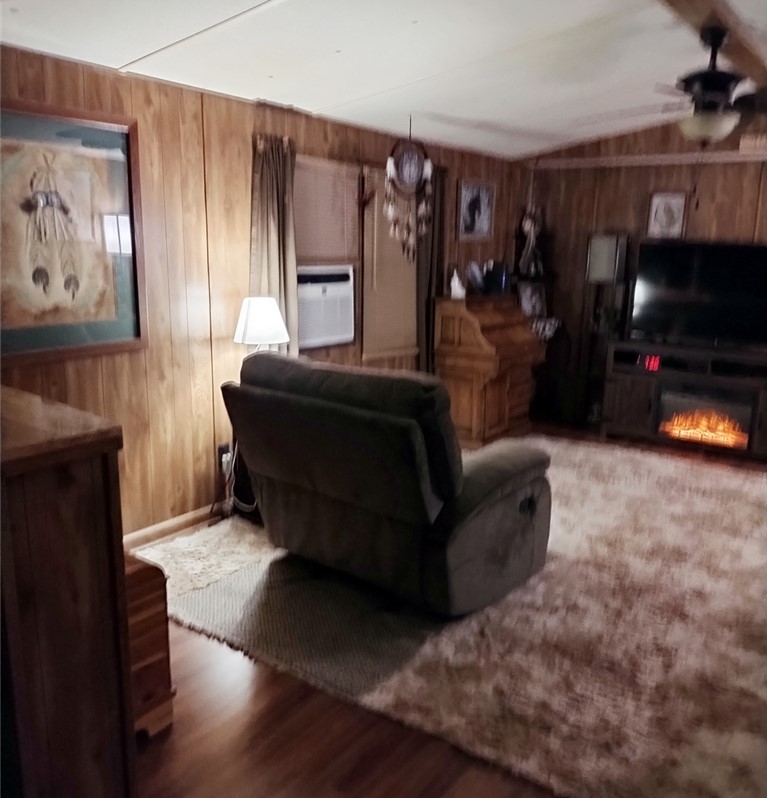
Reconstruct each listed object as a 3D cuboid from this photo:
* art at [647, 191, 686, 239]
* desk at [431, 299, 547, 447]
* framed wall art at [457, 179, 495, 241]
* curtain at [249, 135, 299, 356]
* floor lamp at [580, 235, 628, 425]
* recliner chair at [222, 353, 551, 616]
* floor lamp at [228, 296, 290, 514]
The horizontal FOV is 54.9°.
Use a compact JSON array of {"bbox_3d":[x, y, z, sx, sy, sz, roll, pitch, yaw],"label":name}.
[{"bbox_3d":[2.193,-1.436,5.751,0.280,0.360,0.025,9,15,34],"label":"art"},{"bbox_3d":[0.832,-0.260,5.705,0.550,1.030,0.880,9,15,34],"label":"desk"},{"bbox_3d":[0.732,-1.471,5.765,0.025,0.460,0.570,9,15,34],"label":"framed wall art"},{"bbox_3d":[-0.594,-0.493,3.985,0.090,1.710,0.300,9,15,34],"label":"curtain"},{"bbox_3d":[1.747,-0.538,5.917,0.250,1.510,0.250,9,15,34],"label":"floor lamp"},{"bbox_3d":[0.026,0.282,3.278,1.050,0.970,0.990,11,16,39],"label":"recliner chair"},{"bbox_3d":[-0.619,0.051,3.853,0.300,1.160,0.300,1,12,0],"label":"floor lamp"}]

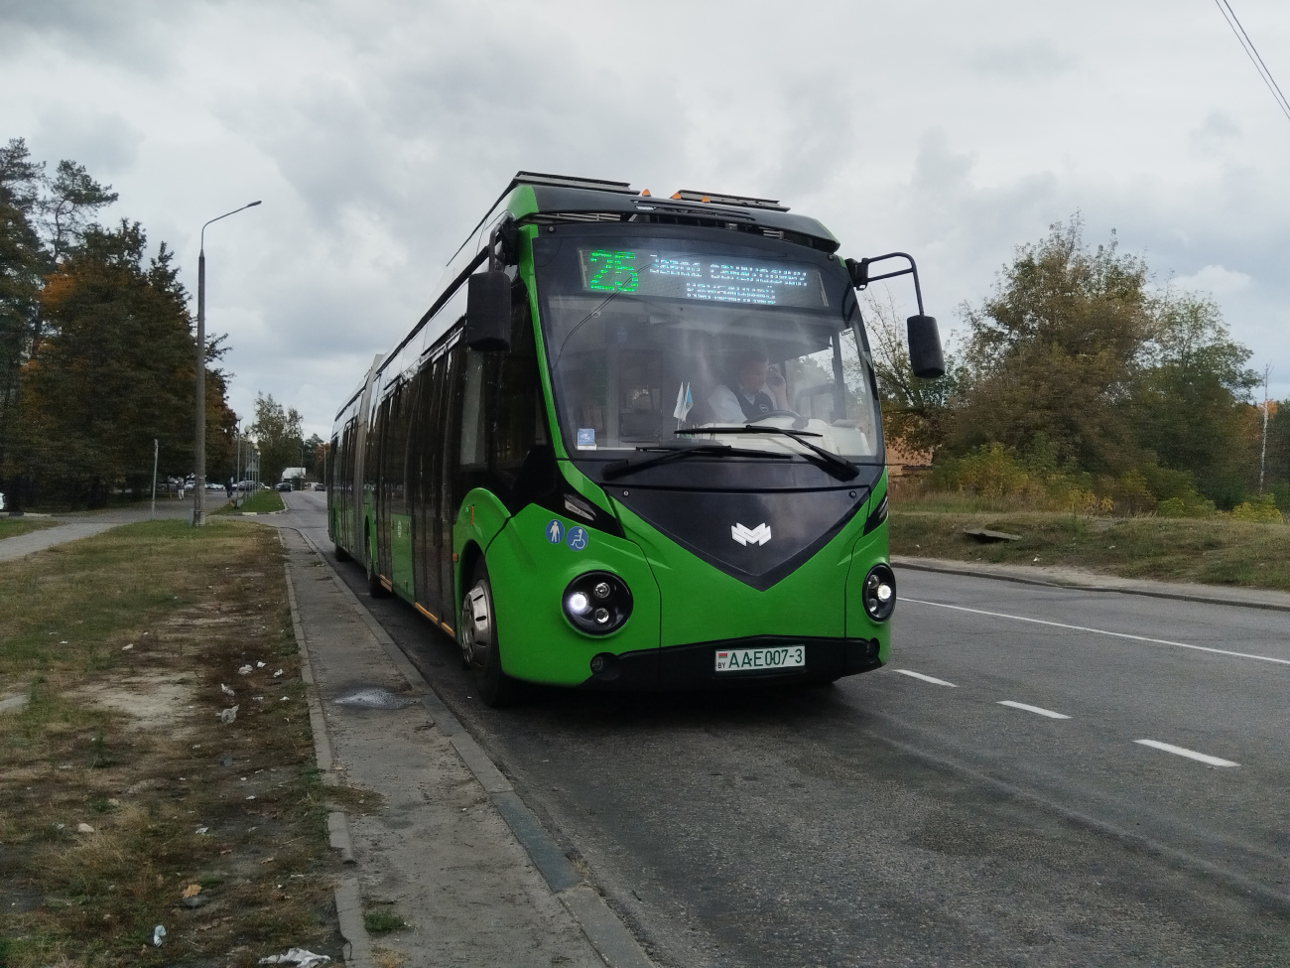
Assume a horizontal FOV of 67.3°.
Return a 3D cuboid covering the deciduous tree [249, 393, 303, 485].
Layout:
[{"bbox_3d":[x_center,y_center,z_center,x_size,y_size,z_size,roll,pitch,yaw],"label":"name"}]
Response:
[{"bbox_3d":[-51.390,-6.110,135.000,7.400,13.200,7.200,1,0,-21],"label":"deciduous tree"}]

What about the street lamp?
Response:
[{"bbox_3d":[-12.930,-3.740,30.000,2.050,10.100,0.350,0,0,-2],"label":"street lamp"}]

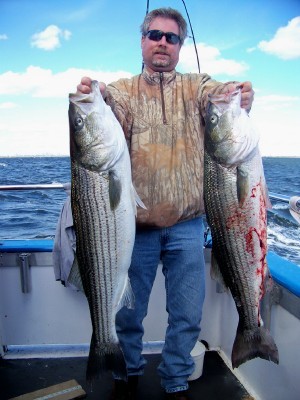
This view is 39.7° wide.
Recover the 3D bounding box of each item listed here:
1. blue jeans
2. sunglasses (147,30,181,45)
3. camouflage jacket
[{"bbox_3d":[0.045,0.469,1.910,0.430,0.890,0.330,0,6,5],"label":"blue jeans"},{"bbox_3d":[0.056,-0.655,1.700,0.142,0.048,0.130,10,14,-1],"label":"sunglasses"},{"bbox_3d":[0.050,-0.212,1.690,0.490,0.650,0.440,0,6,3],"label":"camouflage jacket"}]

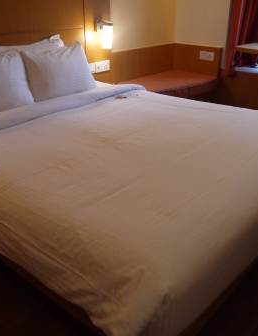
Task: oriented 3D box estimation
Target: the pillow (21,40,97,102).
[{"bbox_3d":[-0.463,-0.673,2.487,0.170,0.390,0.550,3,21,42],"label":"pillow"}]

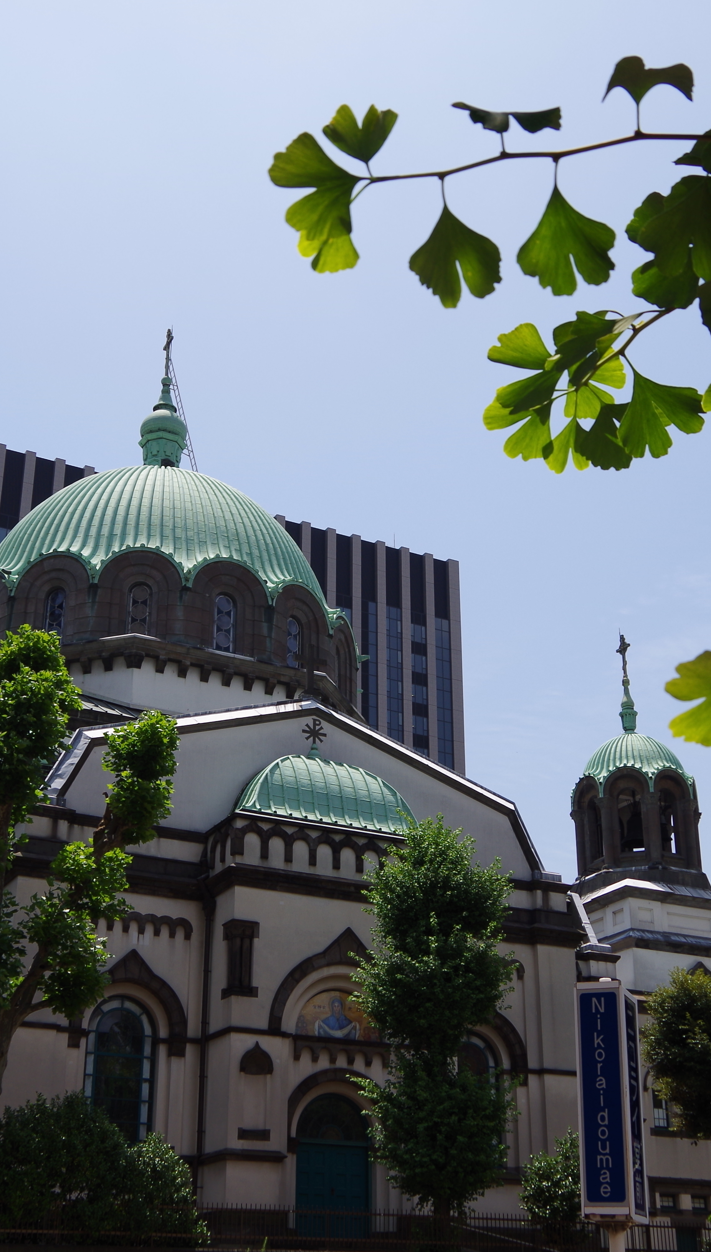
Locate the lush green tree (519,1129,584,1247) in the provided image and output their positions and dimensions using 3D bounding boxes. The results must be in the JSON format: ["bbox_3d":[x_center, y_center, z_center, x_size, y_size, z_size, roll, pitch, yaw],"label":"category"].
[{"bbox_3d":[4.186,12.004,29.372,1.700,3.000,1.700,-3,-23,7],"label":"lush green tree"}]

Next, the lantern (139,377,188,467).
[{"bbox_3d":[-7.634,-8.168,56.551,1.800,4.100,1.800,14,-27,-30],"label":"lantern"}]

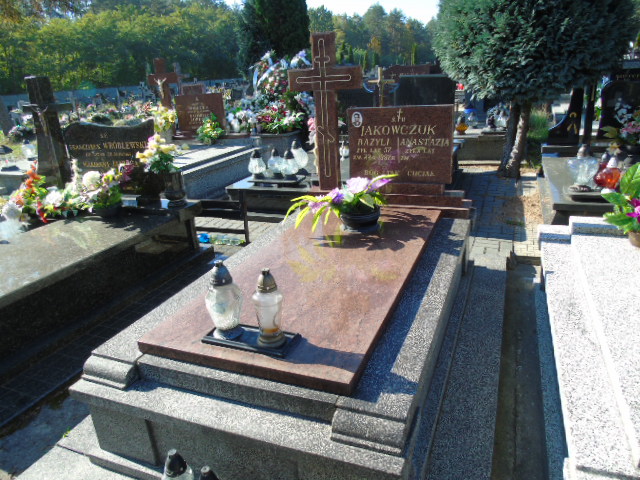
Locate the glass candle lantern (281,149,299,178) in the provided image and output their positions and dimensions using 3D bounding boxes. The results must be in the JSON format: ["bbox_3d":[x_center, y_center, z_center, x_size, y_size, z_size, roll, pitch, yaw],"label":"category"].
[{"bbox_3d":[-0.318,-0.791,4.867,0.185,0.312,0.185,-3,19,1],"label":"glass candle lantern"}]

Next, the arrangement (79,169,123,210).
[{"bbox_3d":[-1.775,-0.408,3.734,0.320,0.335,0.300,4,21,22],"label":"arrangement"}]

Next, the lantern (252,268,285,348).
[{"bbox_3d":[-0.187,0.237,1.664,0.109,0.284,0.109,-3,18,1],"label":"lantern"}]

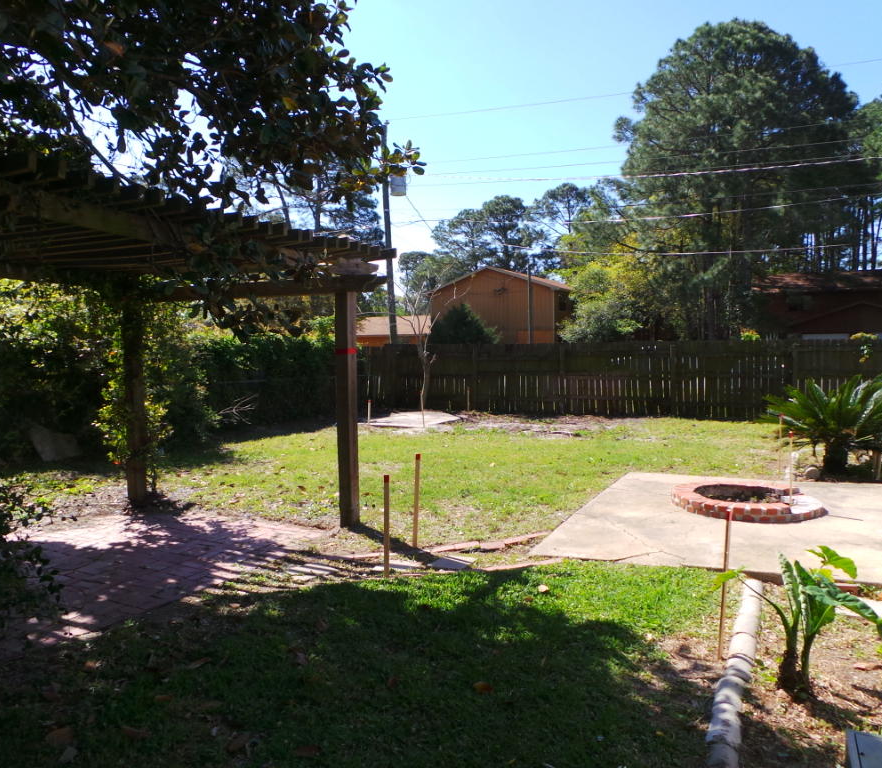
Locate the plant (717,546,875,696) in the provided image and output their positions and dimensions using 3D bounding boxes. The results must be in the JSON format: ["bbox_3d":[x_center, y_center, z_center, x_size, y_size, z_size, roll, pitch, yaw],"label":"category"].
[{"bbox_3d":[1.531,1.023,2.930,0.620,0.620,0.550,-1,2,0],"label":"plant"}]

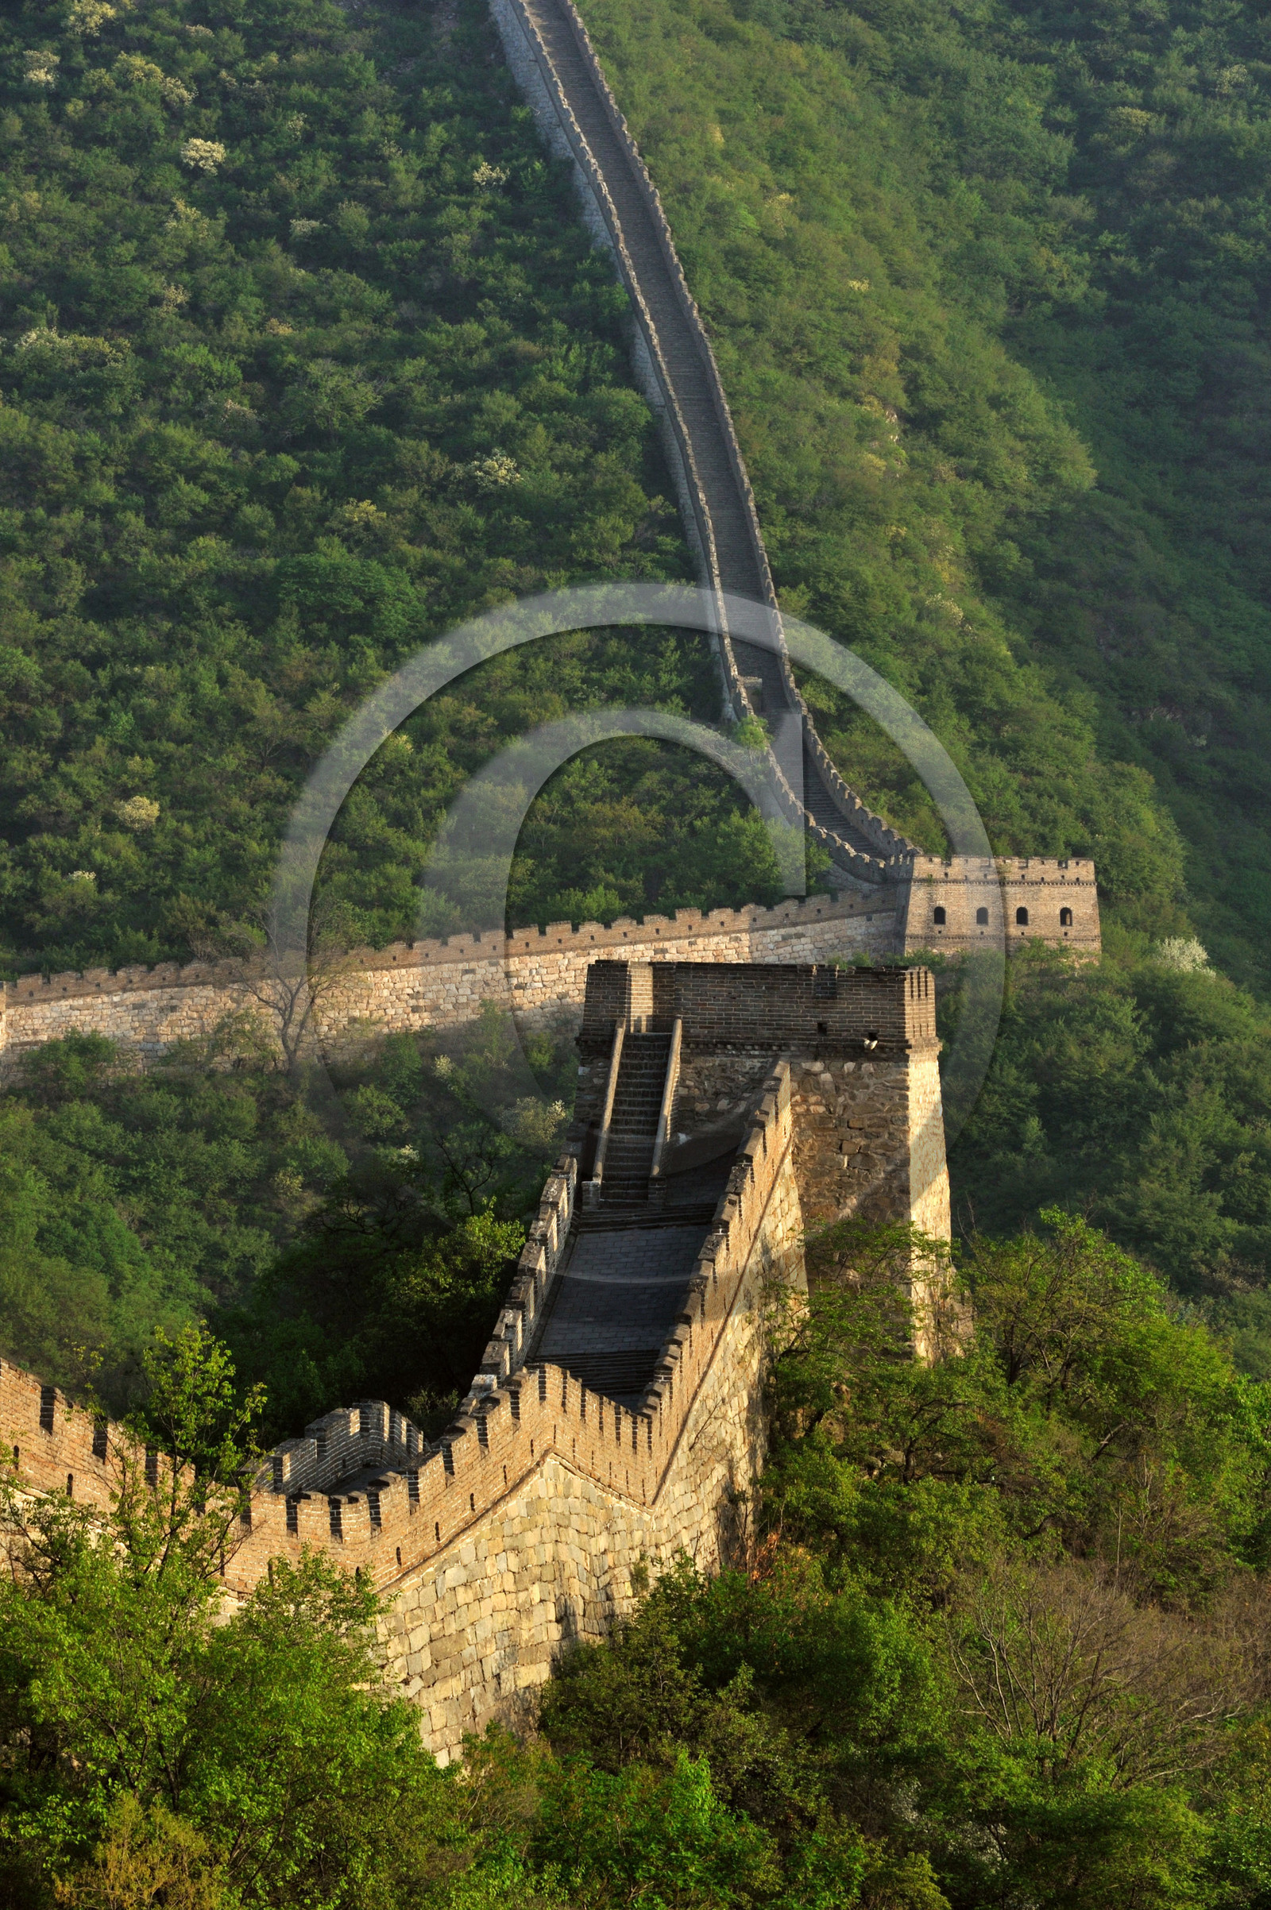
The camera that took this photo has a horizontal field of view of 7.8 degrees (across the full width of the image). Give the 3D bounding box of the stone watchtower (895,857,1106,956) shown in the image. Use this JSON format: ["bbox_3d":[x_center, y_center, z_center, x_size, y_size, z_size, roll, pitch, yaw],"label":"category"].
[{"bbox_3d":[23.650,-2.620,620.000,13.200,8.000,10.600,1,0,-10],"label":"stone watchtower"}]

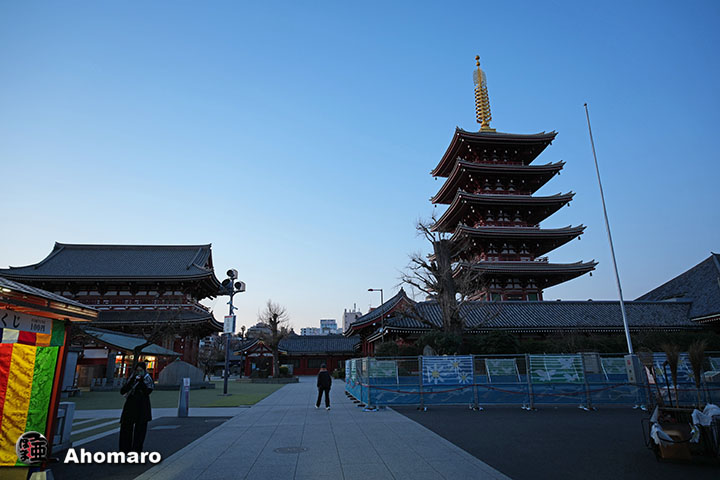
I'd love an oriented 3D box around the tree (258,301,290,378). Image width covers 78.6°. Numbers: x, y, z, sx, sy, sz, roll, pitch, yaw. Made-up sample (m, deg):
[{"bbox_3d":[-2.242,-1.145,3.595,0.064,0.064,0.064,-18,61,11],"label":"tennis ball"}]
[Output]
[{"bbox_3d":[-9.354,10.847,48.221,3.444,8.439,3.444,1,-16,-5],"label":"tree"}]

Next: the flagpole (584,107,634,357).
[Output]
[{"bbox_3d":[10.878,-0.016,19.202,0.200,13.542,0.200,1,-16,-5],"label":"flagpole"}]

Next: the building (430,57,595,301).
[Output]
[{"bbox_3d":[20.790,-7.994,69.612,18.400,49.800,18.400,1,-16,-5],"label":"building"}]

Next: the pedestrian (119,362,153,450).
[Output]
[{"bbox_3d":[-4.093,3.088,8.079,0.560,1.652,0.420,4,-17,-14],"label":"pedestrian"}]

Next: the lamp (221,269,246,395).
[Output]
[{"bbox_3d":[-8.209,5.716,28.161,1.400,7.884,1.200,-7,-17,20],"label":"lamp"}]

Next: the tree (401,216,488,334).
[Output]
[{"bbox_3d":[6.302,4.310,31.817,6.092,12.355,5.241,1,-16,-5],"label":"tree"}]

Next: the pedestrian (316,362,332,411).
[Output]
[{"bbox_3d":[-1.388,5.643,17.057,0.580,1.702,0.450,1,-16,-5],"label":"pedestrian"}]

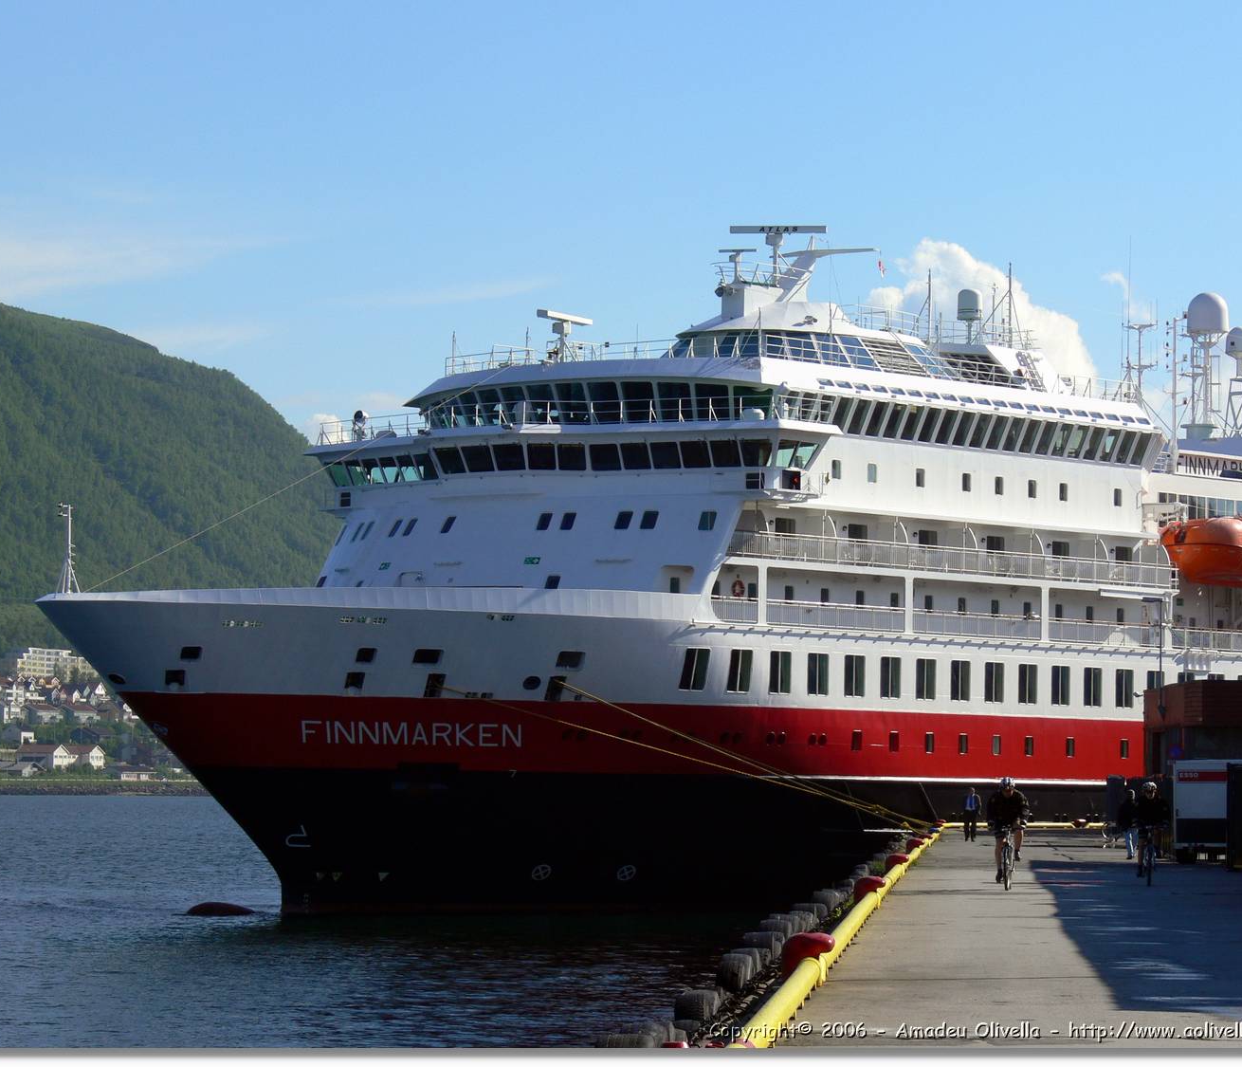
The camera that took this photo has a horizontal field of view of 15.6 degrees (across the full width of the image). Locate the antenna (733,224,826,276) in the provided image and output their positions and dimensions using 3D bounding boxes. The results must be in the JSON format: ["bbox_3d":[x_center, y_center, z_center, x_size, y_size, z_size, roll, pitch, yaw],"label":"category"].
[{"bbox_3d":[6.815,-12.166,195.211,4.150,2.300,0.600,0,-3,8],"label":"antenna"}]

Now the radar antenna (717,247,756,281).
[{"bbox_3d":[5.125,-11.708,197.600,1.700,1.500,0.450,0,-3,15],"label":"radar antenna"}]

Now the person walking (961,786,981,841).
[{"bbox_3d":[10.677,8.555,137.648,0.580,1.680,0.420,0,-3,6],"label":"person walking"}]

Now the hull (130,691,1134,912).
[{"bbox_3d":[26.492,13.173,215.299,21.500,8.200,131.000,-2,-4,43],"label":"hull"}]

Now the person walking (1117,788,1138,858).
[{"bbox_3d":[12.570,7.200,112.000,0.520,1.730,0.450,0,-3,11],"label":"person walking"}]

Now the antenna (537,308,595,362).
[{"bbox_3d":[-2.353,-8.223,189.500,0.650,2.400,3.800,-1,-4,28],"label":"antenna"}]

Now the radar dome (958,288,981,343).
[{"bbox_3d":[16.109,-10.020,209.000,1.130,2.500,1.130,1,-3,0],"label":"radar dome"}]

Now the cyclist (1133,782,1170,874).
[{"bbox_3d":[9.202,5.207,78.300,0.650,1.780,1.720,0,-3,5],"label":"cyclist"}]

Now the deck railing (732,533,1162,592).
[{"bbox_3d":[14.570,1.195,192.100,0.150,1.100,31.000,-2,-5,42],"label":"deck railing"}]

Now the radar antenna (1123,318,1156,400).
[{"bbox_3d":[24.481,-8.117,213.000,1.800,3.800,0.700,-2,-4,42],"label":"radar antenna"}]

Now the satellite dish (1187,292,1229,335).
[{"bbox_3d":[28.459,-10.672,219.235,2.000,2.100,2.000,1,-3,0],"label":"satellite dish"}]

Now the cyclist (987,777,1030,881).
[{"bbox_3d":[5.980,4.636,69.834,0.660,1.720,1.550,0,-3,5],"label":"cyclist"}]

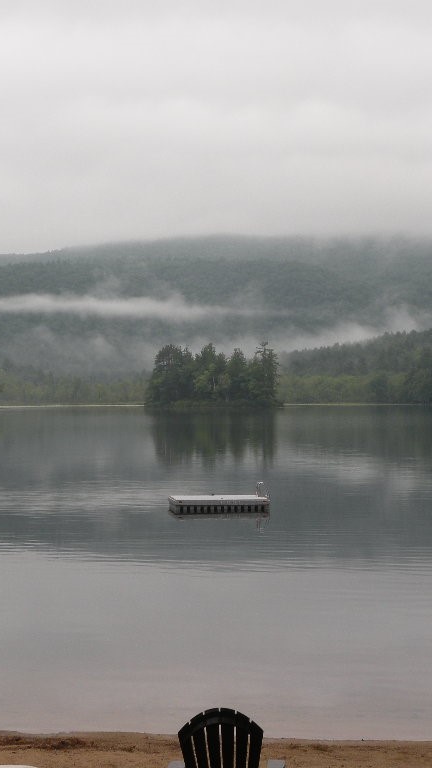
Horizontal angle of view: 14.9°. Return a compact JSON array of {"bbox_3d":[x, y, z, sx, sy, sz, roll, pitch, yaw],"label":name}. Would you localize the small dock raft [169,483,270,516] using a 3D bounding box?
[{"bbox_3d":[0.084,3.394,49.504,2.750,0.840,2.650,0,0,-6],"label":"small dock raft"}]

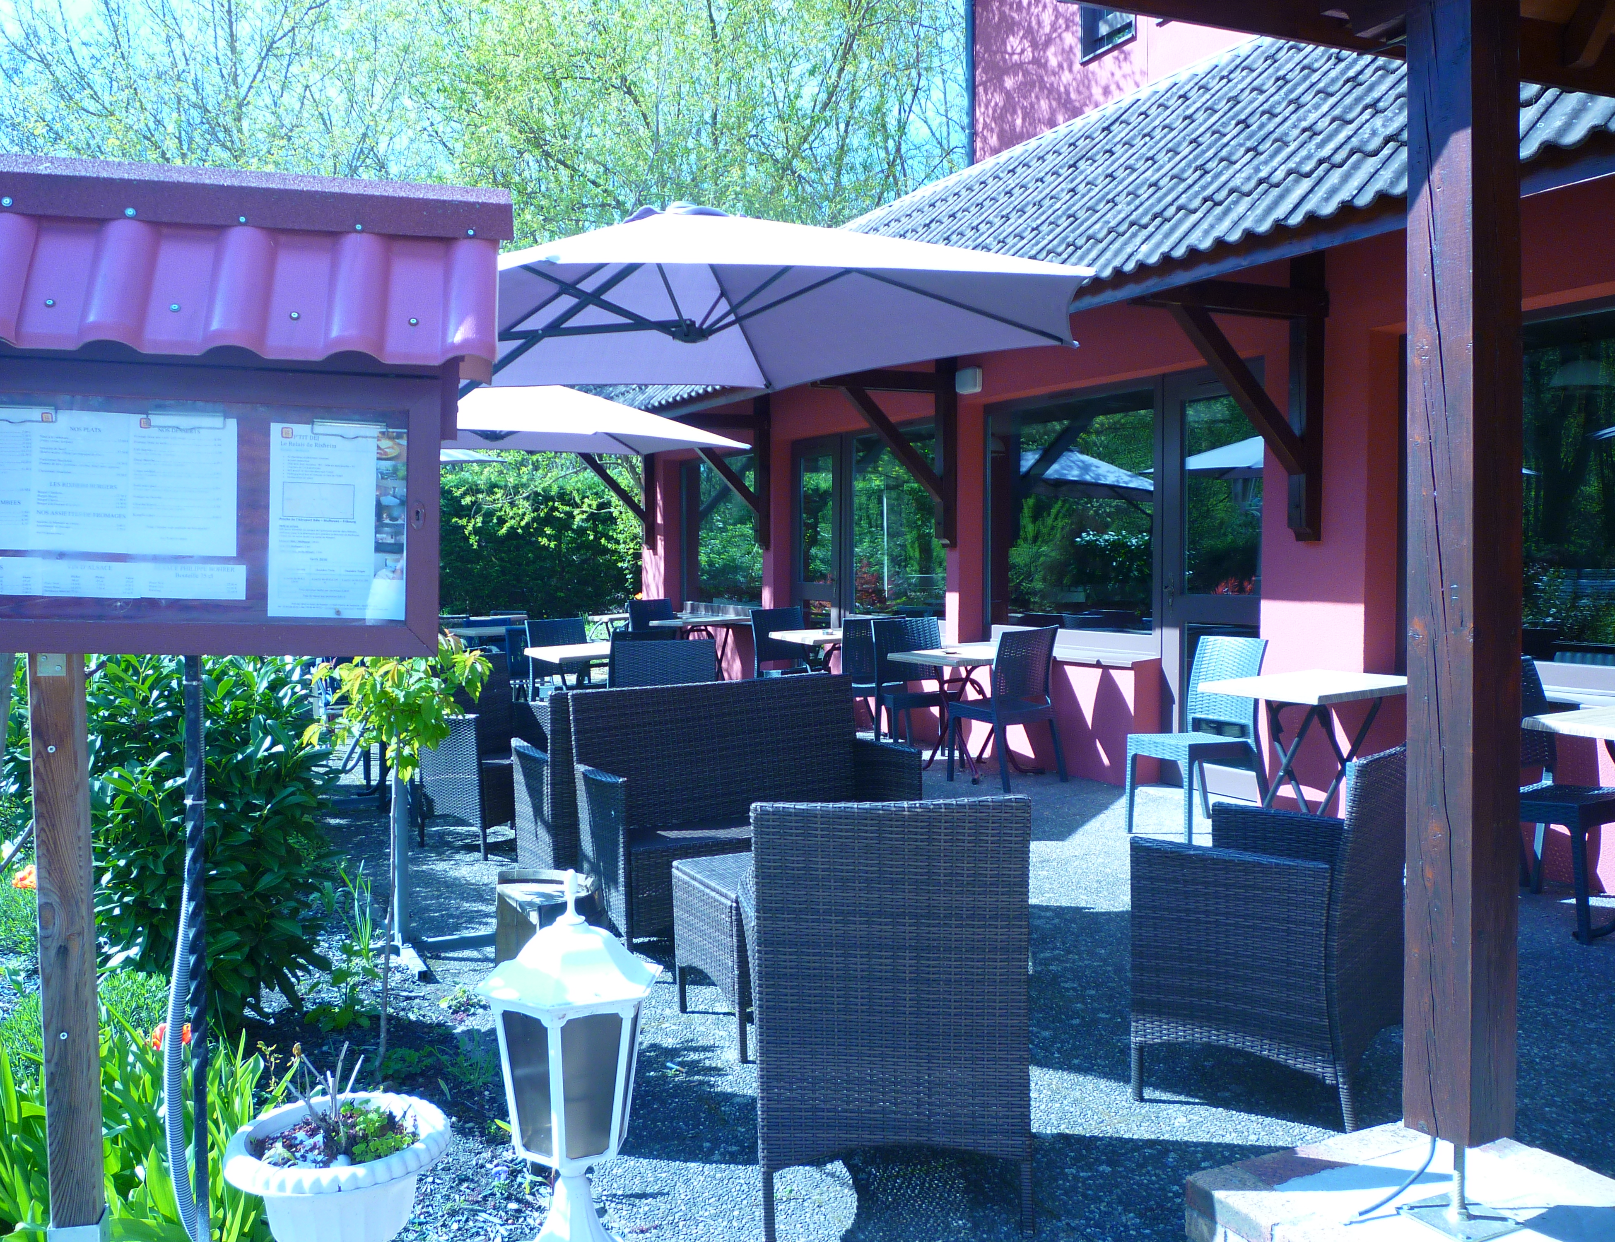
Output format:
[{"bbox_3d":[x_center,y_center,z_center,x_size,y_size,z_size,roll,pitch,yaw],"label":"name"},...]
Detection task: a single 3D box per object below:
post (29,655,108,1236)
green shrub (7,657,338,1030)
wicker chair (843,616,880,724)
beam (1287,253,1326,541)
[{"bbox_3d":[-1.122,0.463,2.100,0.072,0.910,0.072,0,3,-9],"label":"post"},{"bbox_3d":[-1.933,0.433,4.187,1.000,1.340,0.950,-2,3,-25],"label":"green shrub"},{"bbox_3d":[0.394,0.427,9.849,0.475,0.889,0.556,-1,3,-19],"label":"wicker chair"},{"bbox_3d":[2.352,-1.071,6.537,0.106,1.393,0.105,-2,3,-29],"label":"beam"}]

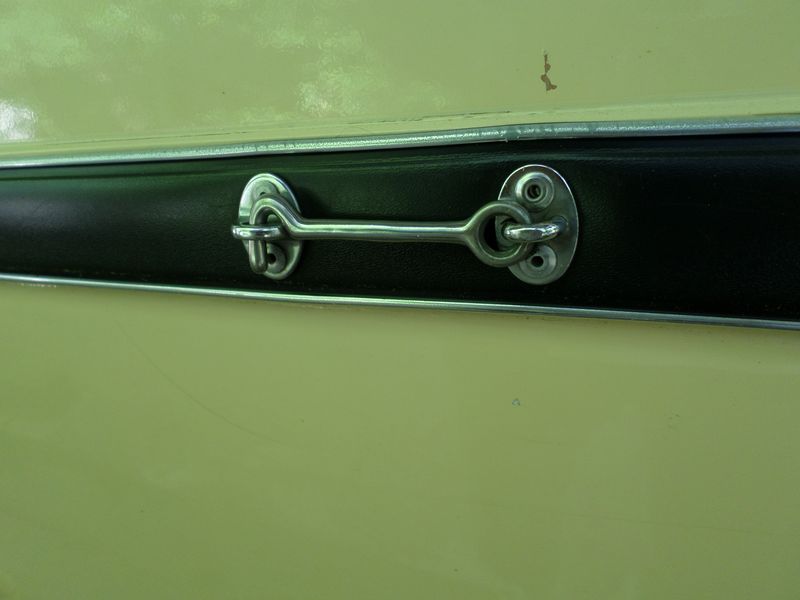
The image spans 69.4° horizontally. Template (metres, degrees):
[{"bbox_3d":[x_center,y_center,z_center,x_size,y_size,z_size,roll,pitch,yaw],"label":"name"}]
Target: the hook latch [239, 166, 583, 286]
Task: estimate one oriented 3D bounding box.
[{"bbox_3d":[-0.004,-0.023,0.195,0.123,0.040,0.017,2,16,17],"label":"hook latch"}]

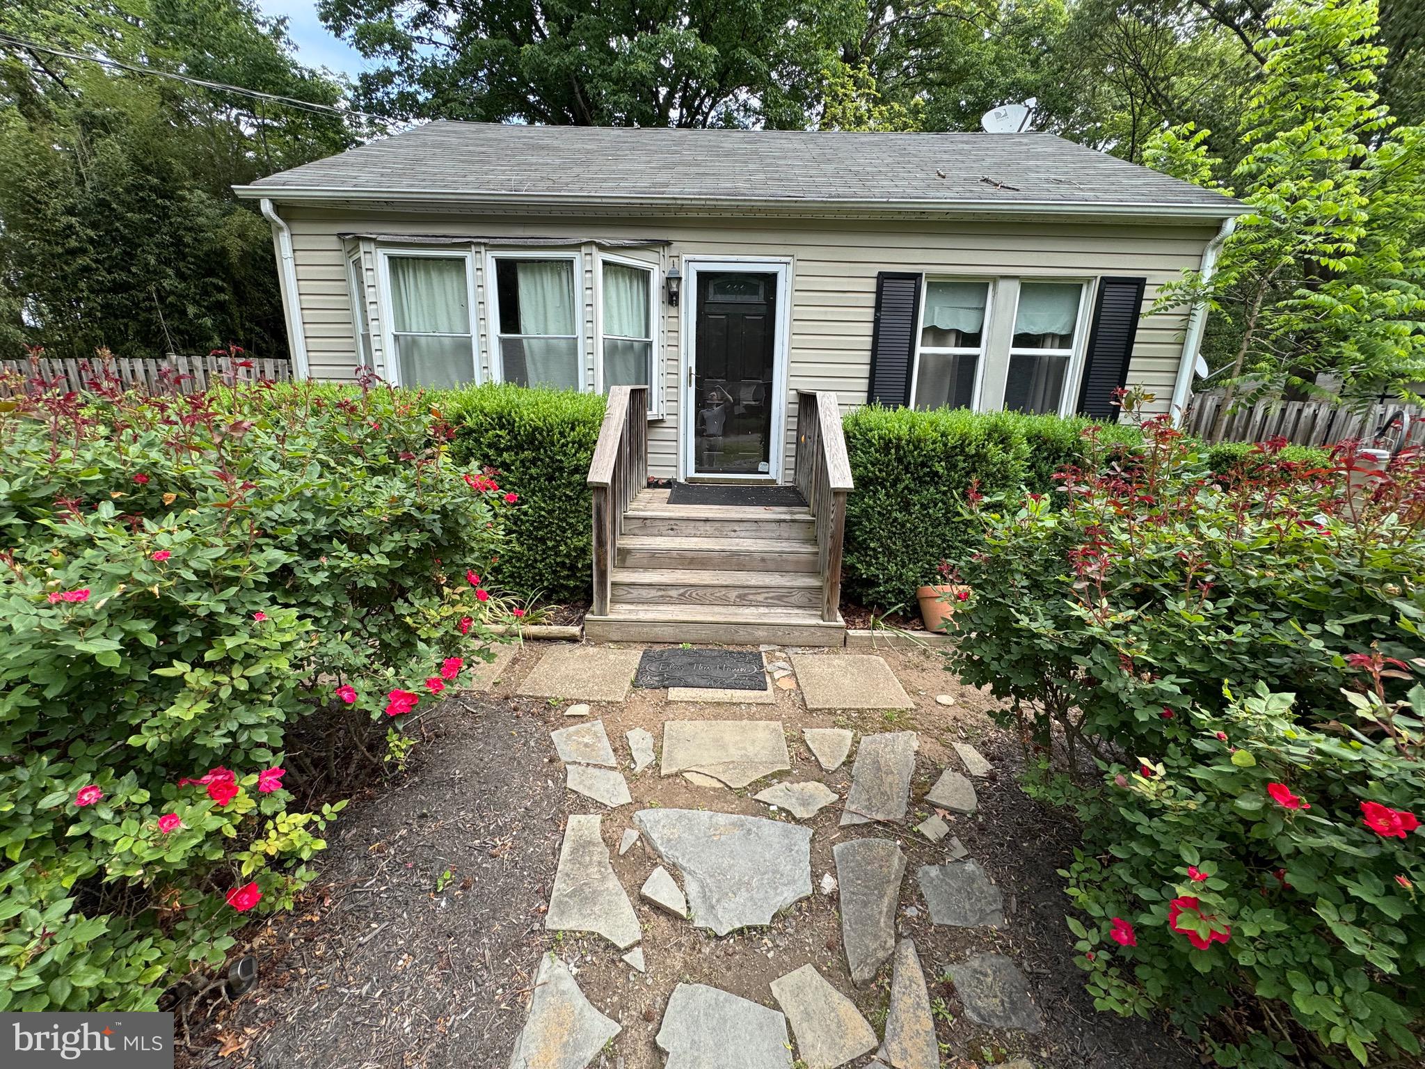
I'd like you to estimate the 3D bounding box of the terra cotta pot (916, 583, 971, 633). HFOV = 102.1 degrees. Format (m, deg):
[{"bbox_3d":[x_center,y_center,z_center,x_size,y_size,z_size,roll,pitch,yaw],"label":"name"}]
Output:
[{"bbox_3d":[1.661,0.532,4.110,0.405,0.340,0.405,0,-7,22],"label":"terra cotta pot"}]

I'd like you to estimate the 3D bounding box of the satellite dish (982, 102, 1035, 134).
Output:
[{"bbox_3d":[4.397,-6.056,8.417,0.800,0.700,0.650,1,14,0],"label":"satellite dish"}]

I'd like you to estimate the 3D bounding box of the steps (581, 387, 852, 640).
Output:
[{"bbox_3d":[0.048,-0.321,4.722,1.747,1.695,2.080,1,14,0],"label":"steps"}]

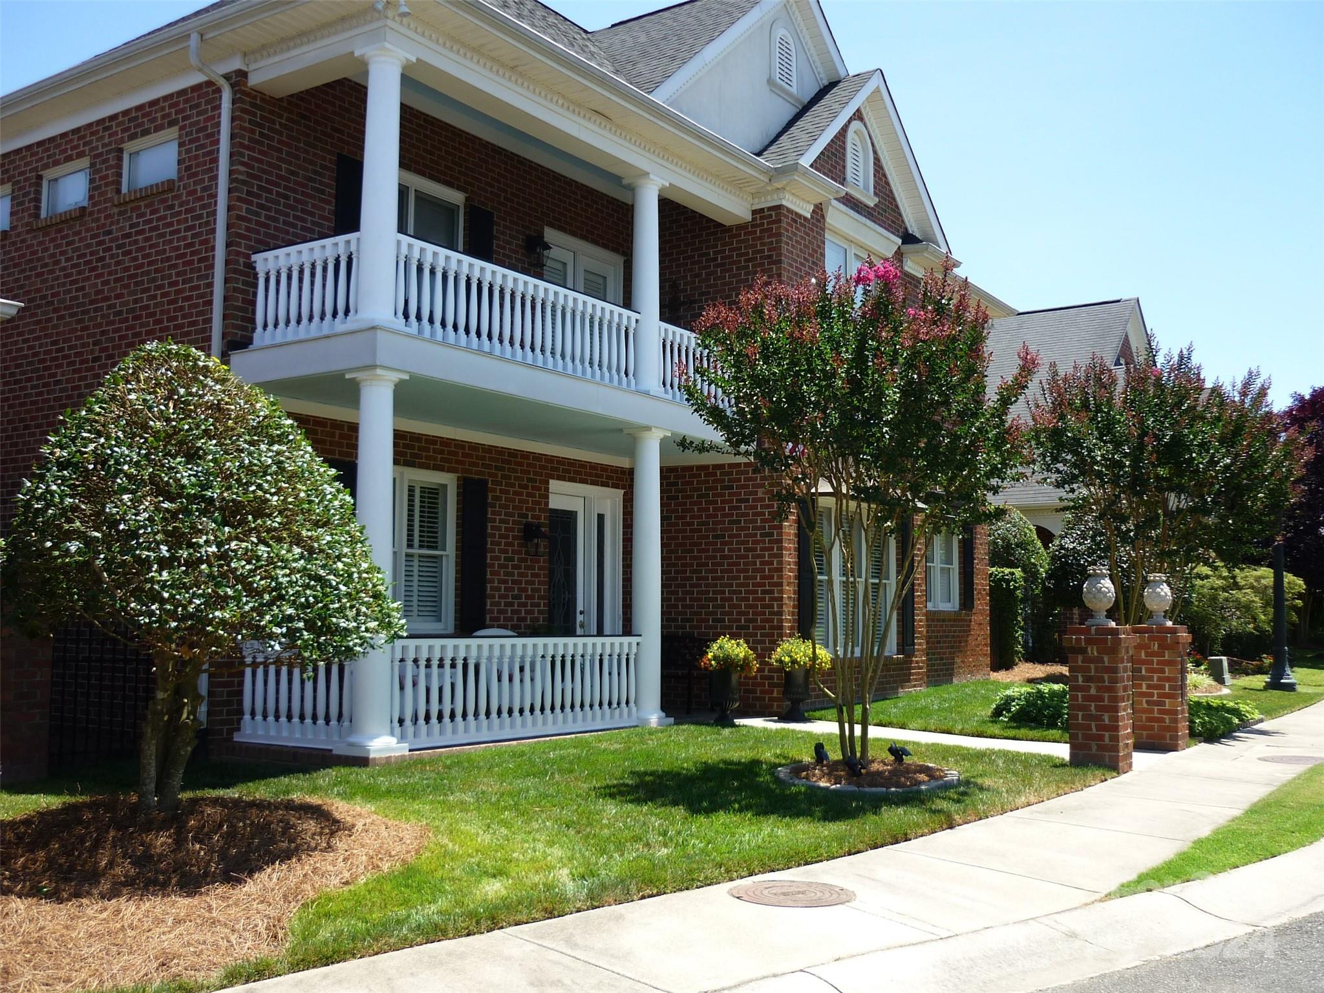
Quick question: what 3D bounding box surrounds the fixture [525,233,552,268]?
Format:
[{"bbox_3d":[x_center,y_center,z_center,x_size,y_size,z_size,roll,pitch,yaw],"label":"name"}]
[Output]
[{"bbox_3d":[-1.364,-2.719,14.010,0.250,0.320,0.200,-3,-6,34],"label":"fixture"}]

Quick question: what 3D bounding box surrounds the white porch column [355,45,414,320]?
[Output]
[{"bbox_3d":[-2.294,-2.482,10.330,0.340,2.310,0.340,-4,-7,36],"label":"white porch column"}]

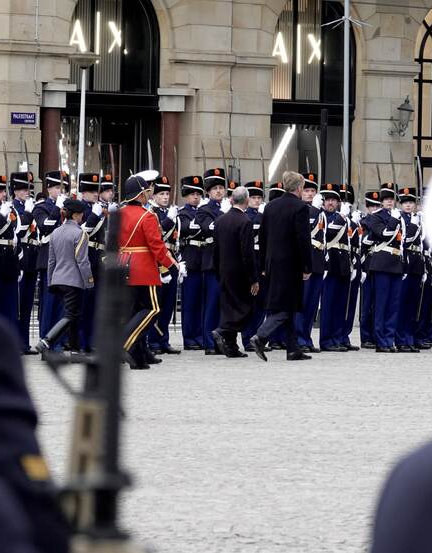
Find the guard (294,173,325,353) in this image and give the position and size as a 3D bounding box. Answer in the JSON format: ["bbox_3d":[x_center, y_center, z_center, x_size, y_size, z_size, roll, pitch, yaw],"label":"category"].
[{"bbox_3d":[0.995,-0.145,38.600,0.520,1.901,0.400,-1,2,-30],"label":"guard"}]

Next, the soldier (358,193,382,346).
[{"bbox_3d":[1.710,-0.069,40.300,0.500,1.732,0.380,-1,2,-32],"label":"soldier"}]

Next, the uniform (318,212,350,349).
[{"bbox_3d":[1.261,0.050,38.687,0.500,1.490,0.400,-1,1,-25],"label":"uniform"}]

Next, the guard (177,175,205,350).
[{"bbox_3d":[-0.251,-0.139,39.200,0.520,1.872,0.400,-1,2,-30],"label":"guard"}]

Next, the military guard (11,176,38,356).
[{"bbox_3d":[-2.031,-0.142,38.465,0.500,1.900,0.400,-1,1,-33],"label":"military guard"}]

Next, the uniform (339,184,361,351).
[{"bbox_3d":[1.425,-0.090,38.838,0.500,1.760,0.400,-1,1,-33],"label":"uniform"}]

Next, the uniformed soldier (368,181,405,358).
[{"bbox_3d":[1.802,-0.089,38.500,0.500,1.786,0.400,-1,2,-35],"label":"uniformed soldier"}]

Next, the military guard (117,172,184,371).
[{"bbox_3d":[-0.626,-0.038,34.500,0.620,1.817,0.540,-1,2,-32],"label":"military guard"}]

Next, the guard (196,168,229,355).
[{"bbox_3d":[-0.026,-0.154,38.200,0.520,1.944,0.400,-1,2,-32],"label":"guard"}]

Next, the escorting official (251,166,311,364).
[{"bbox_3d":[0.663,-0.107,36.528,0.640,1.880,0.540,-1,2,-37],"label":"escorting official"}]

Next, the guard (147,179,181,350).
[{"bbox_3d":[-0.541,-0.121,38.500,0.520,1.870,0.400,-1,2,-35],"label":"guard"}]

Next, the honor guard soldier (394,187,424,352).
[{"bbox_3d":[2.033,-0.069,38.700,0.500,1.753,0.380,-1,1,-25],"label":"honor guard soldier"}]

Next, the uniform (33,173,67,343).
[{"bbox_3d":[-1.733,-0.158,38.600,0.520,1.906,0.400,-1,2,-35],"label":"uniform"}]

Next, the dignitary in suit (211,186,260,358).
[{"bbox_3d":[0.180,-0.039,35.700,0.500,1.675,0.520,-1,2,-40],"label":"dignitary in suit"}]

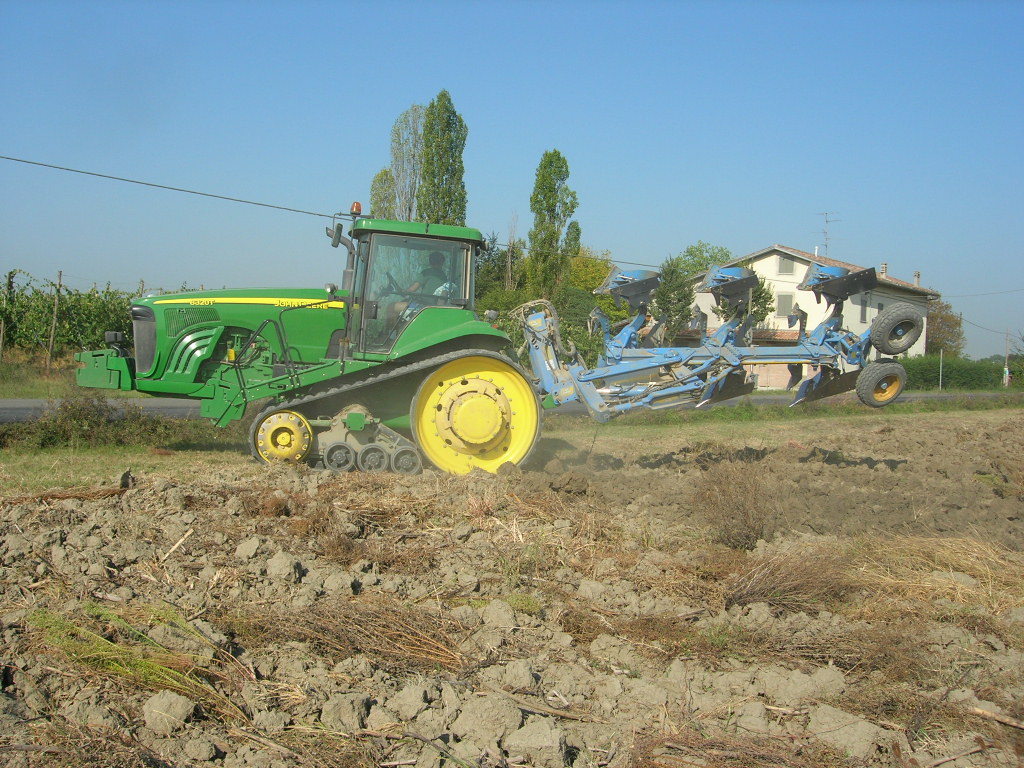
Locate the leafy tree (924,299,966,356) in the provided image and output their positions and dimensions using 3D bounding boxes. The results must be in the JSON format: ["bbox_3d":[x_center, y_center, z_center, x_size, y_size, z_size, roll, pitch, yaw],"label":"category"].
[{"bbox_3d":[34.000,-3.600,90.000,5.600,7.200,5.600,0,1,0],"label":"leafy tree"}]

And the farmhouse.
[{"bbox_3d":[20.994,-4.229,76.887,11.800,8.900,18.300,1,1,32],"label":"farmhouse"}]

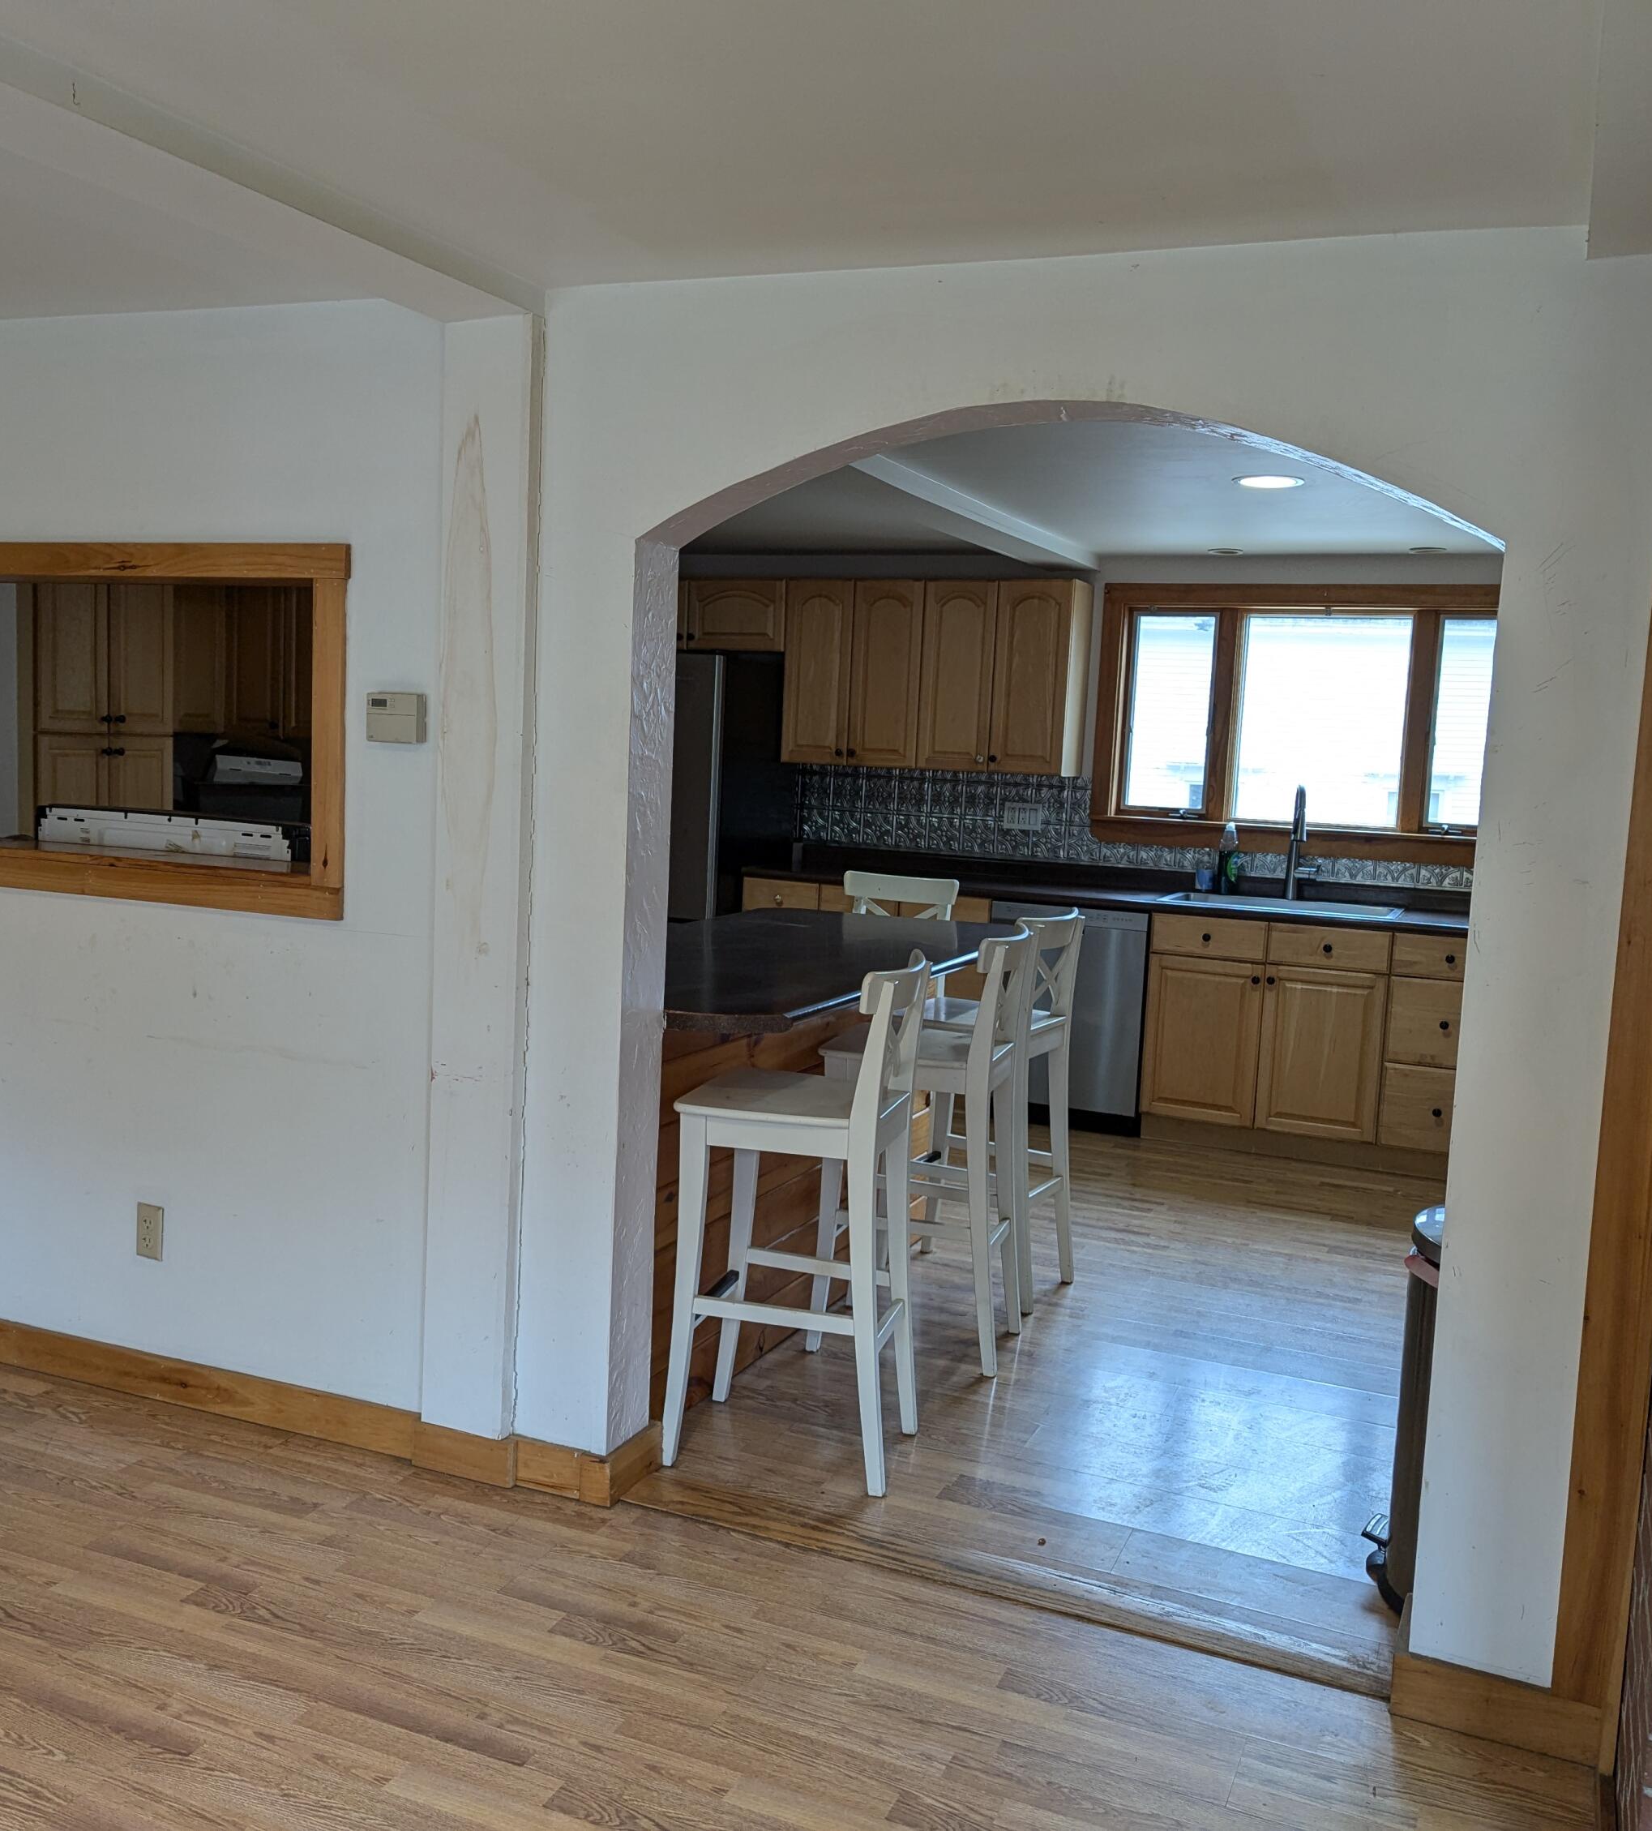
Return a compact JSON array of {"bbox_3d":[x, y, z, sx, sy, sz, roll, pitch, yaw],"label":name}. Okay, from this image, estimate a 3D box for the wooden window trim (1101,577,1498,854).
[{"bbox_3d":[1.891,-0.786,6.559,1.689,0.967,0.120,5,6,24],"label":"wooden window trim"}]

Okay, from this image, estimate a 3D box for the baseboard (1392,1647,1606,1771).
[{"bbox_3d":[1.008,1.186,2.539,0.293,0.100,0.022,5,6,23],"label":"baseboard"}]

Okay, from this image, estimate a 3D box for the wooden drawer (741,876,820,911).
[{"bbox_3d":[-0.098,-0.083,6.978,0.336,0.145,0.480,5,6,21],"label":"wooden drawer"}]

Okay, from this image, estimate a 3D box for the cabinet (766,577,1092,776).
[{"bbox_3d":[0.445,-0.985,6.990,1.240,0.752,0.330,5,6,24],"label":"cabinet"}]

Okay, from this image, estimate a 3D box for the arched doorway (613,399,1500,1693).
[{"bbox_3d":[0.320,0.167,2.867,1.432,1.995,0.165,5,6,23],"label":"arched doorway"}]

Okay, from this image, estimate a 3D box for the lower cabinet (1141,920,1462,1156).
[{"bbox_3d":[1.854,0.416,6.314,1.206,0.805,0.610,5,6,24],"label":"lower cabinet"}]

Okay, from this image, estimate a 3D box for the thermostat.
[{"bbox_3d":[-0.808,-0.374,3.198,0.127,0.090,0.030,5,6,21],"label":"thermostat"}]

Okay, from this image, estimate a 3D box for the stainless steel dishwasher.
[{"bbox_3d":[1.013,0.372,6.669,0.616,0.863,0.610,5,6,24],"label":"stainless steel dishwasher"}]

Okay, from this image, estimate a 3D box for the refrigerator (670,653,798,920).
[{"bbox_3d":[-0.716,-0.217,7.276,0.900,1.752,0.800,5,6,24],"label":"refrigerator"}]

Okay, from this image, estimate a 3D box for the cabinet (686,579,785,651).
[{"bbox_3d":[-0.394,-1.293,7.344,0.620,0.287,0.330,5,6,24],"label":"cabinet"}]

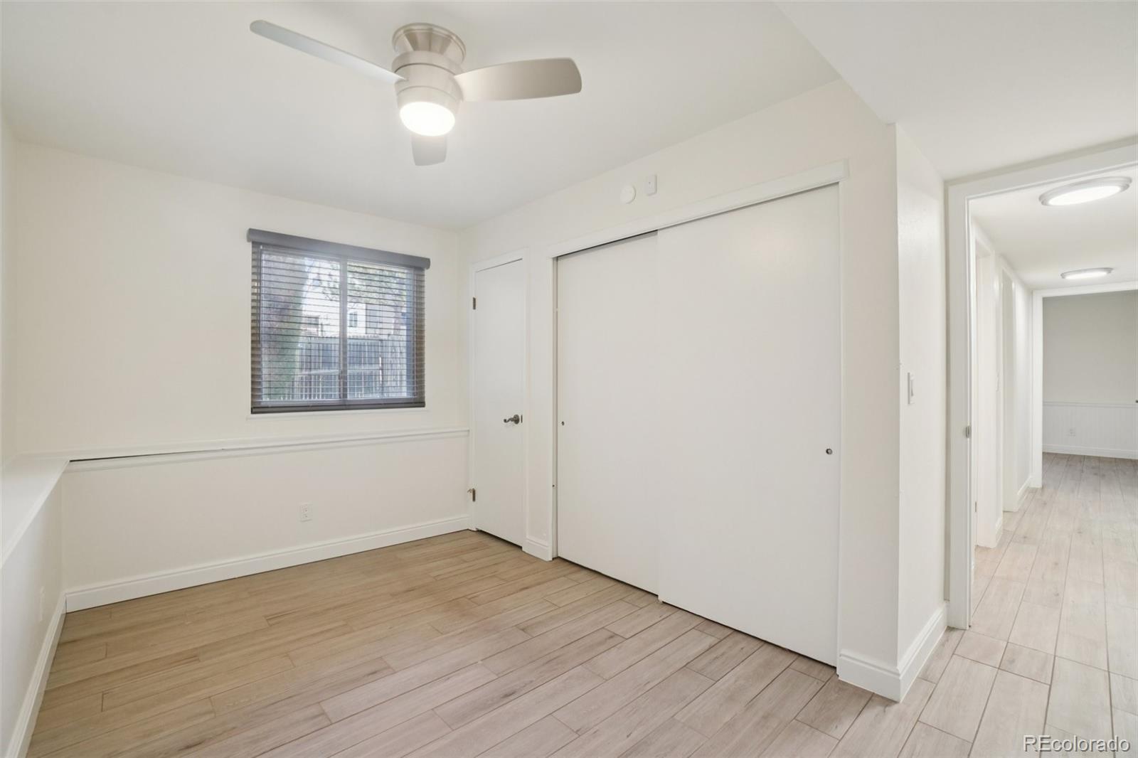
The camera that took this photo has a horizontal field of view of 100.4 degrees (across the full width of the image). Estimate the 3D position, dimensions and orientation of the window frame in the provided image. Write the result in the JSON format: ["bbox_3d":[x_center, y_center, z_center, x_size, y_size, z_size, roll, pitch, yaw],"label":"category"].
[{"bbox_3d":[-1.668,-0.384,3.542,1.220,1.220,0.070,0,0,-38],"label":"window frame"}]

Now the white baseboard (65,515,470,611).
[{"bbox_3d":[-1.711,1.167,3.160,2.281,0.105,0.025,0,0,-38],"label":"white baseboard"}]

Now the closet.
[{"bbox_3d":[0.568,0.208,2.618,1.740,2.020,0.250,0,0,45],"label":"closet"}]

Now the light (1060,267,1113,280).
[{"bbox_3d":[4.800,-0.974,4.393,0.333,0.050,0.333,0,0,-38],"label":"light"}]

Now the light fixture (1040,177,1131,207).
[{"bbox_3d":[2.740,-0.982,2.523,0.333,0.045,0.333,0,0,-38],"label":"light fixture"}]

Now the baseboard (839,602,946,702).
[{"bbox_3d":[1.472,1.156,2.118,0.827,0.120,0.216,0,0,-43],"label":"baseboard"}]

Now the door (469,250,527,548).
[{"bbox_3d":[-0.531,0.186,3.605,0.600,2.040,0.060,0,0,45],"label":"door"}]

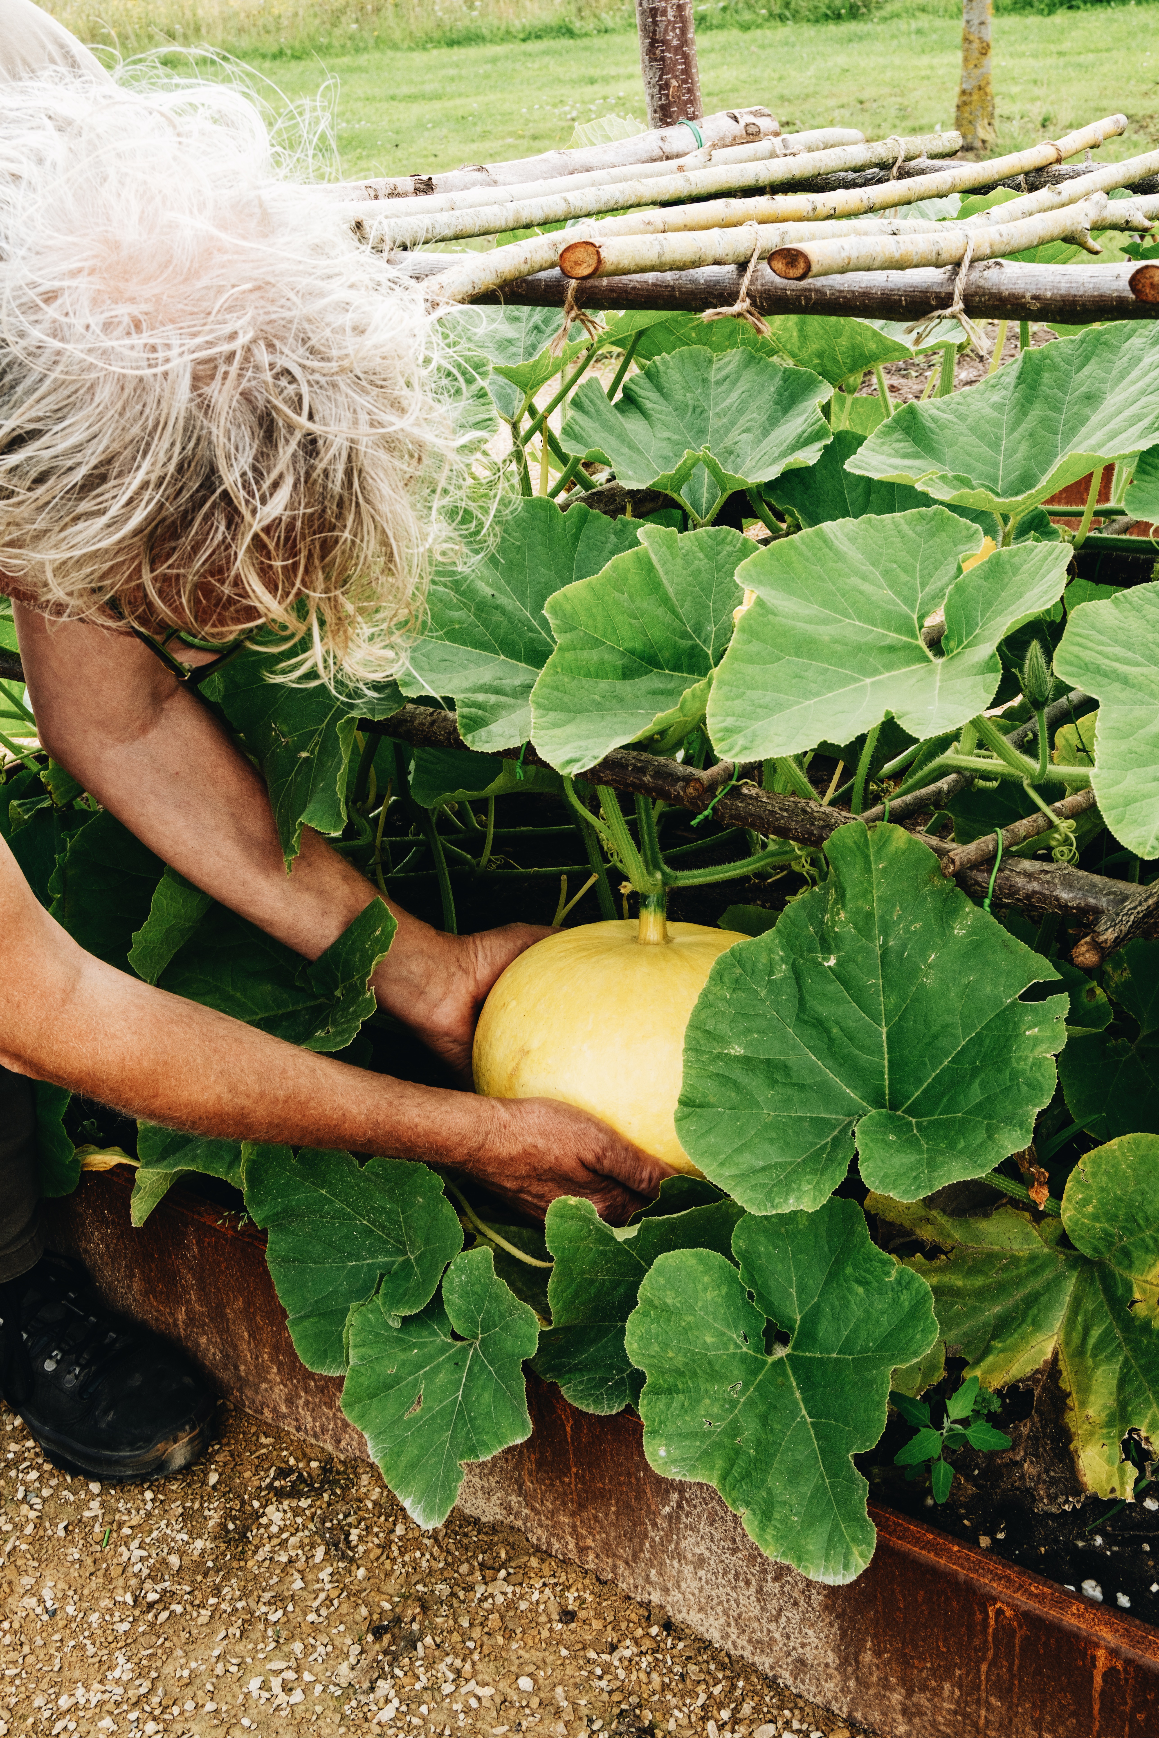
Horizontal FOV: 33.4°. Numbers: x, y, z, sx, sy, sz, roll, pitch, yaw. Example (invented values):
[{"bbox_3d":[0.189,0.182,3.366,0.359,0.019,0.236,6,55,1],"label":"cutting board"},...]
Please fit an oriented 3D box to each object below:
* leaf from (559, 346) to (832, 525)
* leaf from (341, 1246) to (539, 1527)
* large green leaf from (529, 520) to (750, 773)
[{"bbox_3d":[0.114,-0.432,1.900,0.265,0.100,0.220,-3,52,0],"label":"leaf"},{"bbox_3d":[-0.108,0.399,1.490,0.150,0.220,0.070,2,-8,9],"label":"leaf"},{"bbox_3d":[0.055,-0.187,1.640,0.190,0.100,0.230,-8,72,-9],"label":"large green leaf"}]

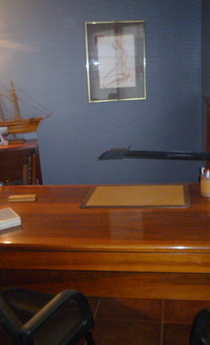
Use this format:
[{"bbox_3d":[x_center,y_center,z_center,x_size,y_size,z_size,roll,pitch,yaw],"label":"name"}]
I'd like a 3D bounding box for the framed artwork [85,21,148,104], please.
[{"bbox_3d":[0.118,-1.045,3.516,0.578,0.722,0.030,-7,14,-14],"label":"framed artwork"}]

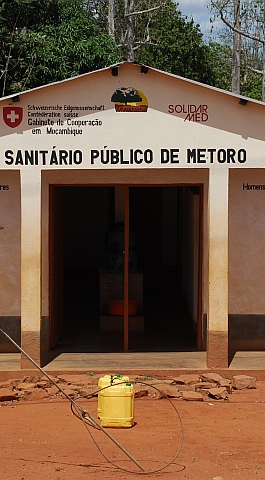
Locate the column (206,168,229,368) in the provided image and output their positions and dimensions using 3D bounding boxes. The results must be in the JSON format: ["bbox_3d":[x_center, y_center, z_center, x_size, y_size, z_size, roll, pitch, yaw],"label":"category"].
[{"bbox_3d":[0.934,0.309,13.080,0.199,2.176,0.190,0,4,-1],"label":"column"}]

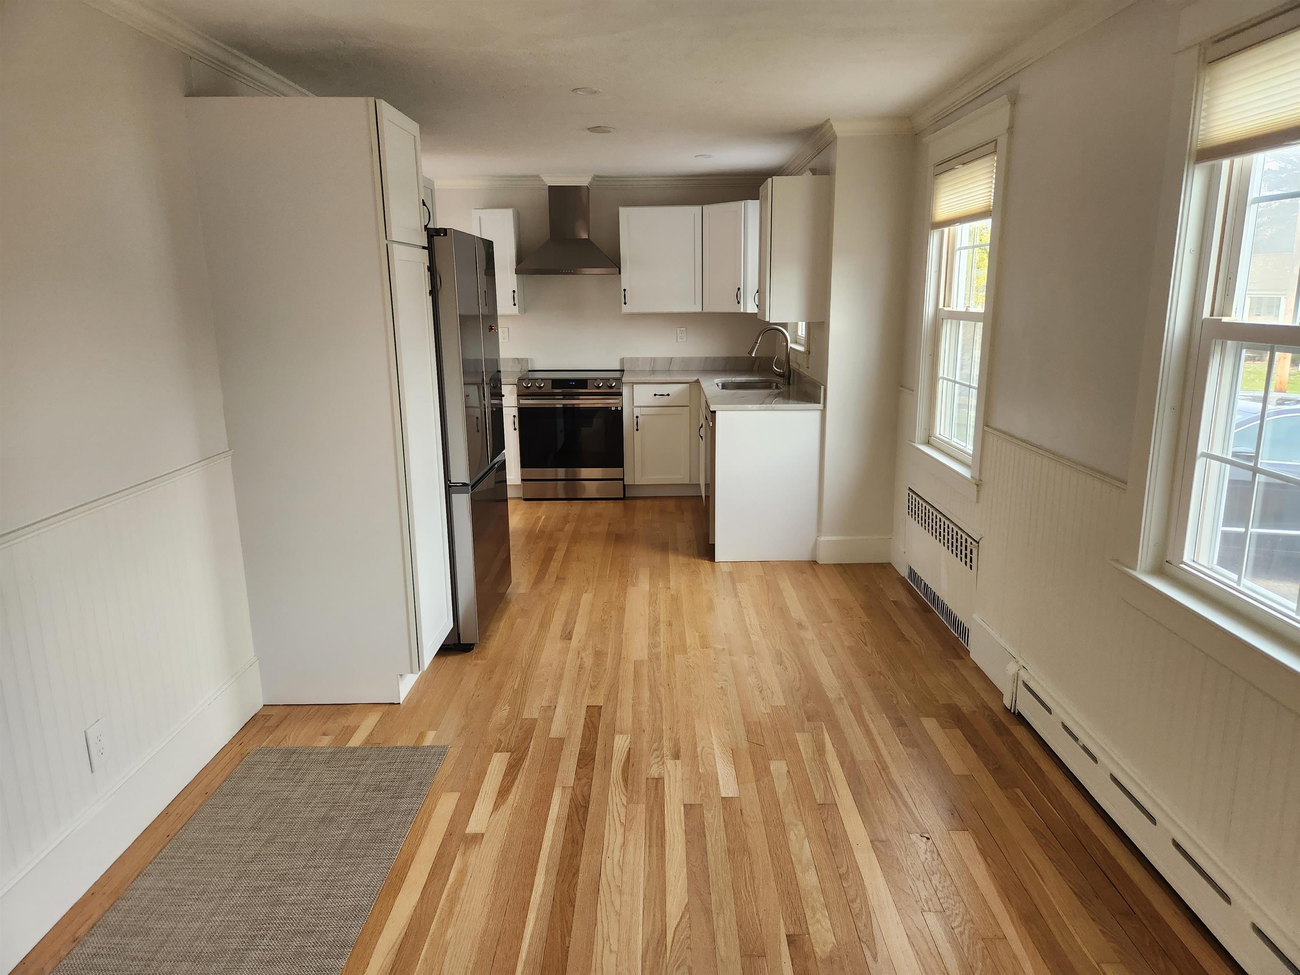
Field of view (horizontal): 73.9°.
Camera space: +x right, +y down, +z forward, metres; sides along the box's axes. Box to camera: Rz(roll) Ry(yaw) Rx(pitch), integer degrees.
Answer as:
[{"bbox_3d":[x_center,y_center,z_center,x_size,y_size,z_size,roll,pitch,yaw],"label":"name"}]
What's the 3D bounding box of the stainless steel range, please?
[{"bbox_3d":[-0.573,-0.412,6.644,0.758,0.913,0.650,0,13,1],"label":"stainless steel range"}]

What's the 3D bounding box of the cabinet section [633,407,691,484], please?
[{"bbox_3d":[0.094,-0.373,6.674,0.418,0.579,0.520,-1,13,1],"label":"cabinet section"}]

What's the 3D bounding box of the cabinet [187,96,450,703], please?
[{"bbox_3d":[-1.194,-0.272,3.318,0.649,2.160,0.457,0,13,1],"label":"cabinet"}]

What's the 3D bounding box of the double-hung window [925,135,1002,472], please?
[{"bbox_3d":[1.426,-0.797,3.936,0.100,1.360,0.810,0,13,1],"label":"double-hung window"}]

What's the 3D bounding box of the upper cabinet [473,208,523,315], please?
[{"bbox_3d":[-1.141,-1.702,6.563,0.301,0.765,0.330,0,13,1],"label":"upper cabinet"}]

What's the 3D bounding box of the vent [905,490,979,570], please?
[{"bbox_3d":[1.377,0.183,4.135,0.026,0.136,1.030,0,13,1],"label":"vent"}]

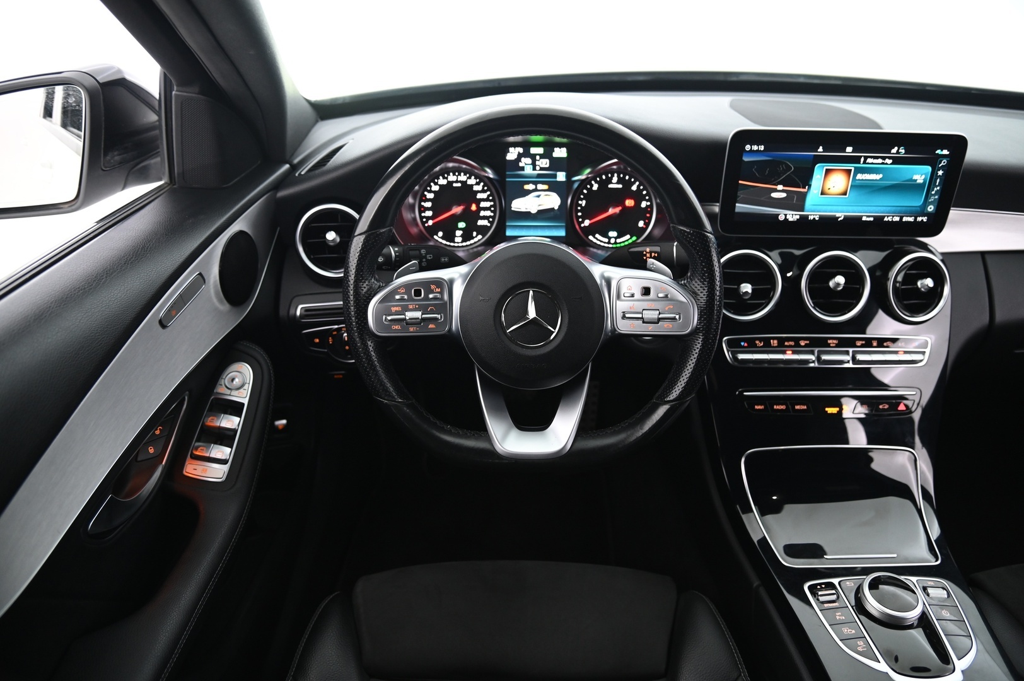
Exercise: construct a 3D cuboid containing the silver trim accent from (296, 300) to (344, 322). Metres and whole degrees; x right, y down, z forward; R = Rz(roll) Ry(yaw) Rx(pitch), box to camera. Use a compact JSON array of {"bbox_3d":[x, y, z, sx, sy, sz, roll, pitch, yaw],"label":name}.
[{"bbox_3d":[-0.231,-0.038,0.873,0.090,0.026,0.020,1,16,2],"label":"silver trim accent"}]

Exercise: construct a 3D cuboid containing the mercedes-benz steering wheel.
[{"bbox_3d":[0.021,-0.056,0.700,0.375,0.357,0.085,1,2,2],"label":"mercedes-benz steering wheel"}]

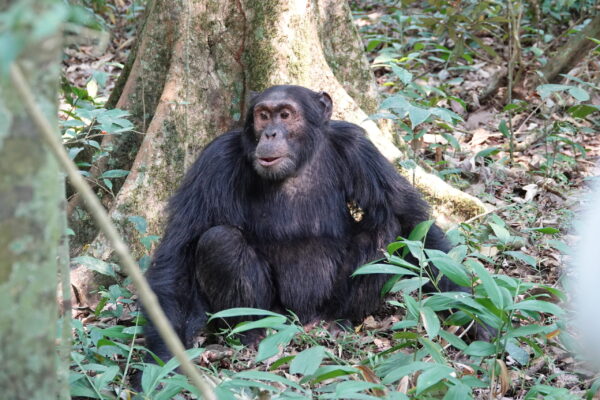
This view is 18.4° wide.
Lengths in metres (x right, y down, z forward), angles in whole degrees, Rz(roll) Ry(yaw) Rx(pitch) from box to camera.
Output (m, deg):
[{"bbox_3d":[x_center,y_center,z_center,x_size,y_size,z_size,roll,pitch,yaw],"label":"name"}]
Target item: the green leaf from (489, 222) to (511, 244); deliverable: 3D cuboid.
[{"bbox_3d":[0.658,0.111,6.100,0.040,0.097,0.020,-49,12,-16],"label":"green leaf"}]

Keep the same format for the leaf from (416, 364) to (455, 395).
[{"bbox_3d":[0.335,0.441,4.550,0.119,0.030,0.055,-28,53,-30],"label":"leaf"}]

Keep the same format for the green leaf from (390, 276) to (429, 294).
[{"bbox_3d":[0.281,0.220,4.750,0.108,0.022,0.042,-17,35,-14],"label":"green leaf"}]

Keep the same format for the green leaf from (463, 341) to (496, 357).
[{"bbox_3d":[0.442,0.365,4.550,0.090,0.020,0.045,-10,38,-15],"label":"green leaf"}]

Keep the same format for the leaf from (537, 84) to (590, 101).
[{"bbox_3d":[1.083,-0.438,7.600,0.212,0.040,0.100,2,39,-8],"label":"leaf"}]

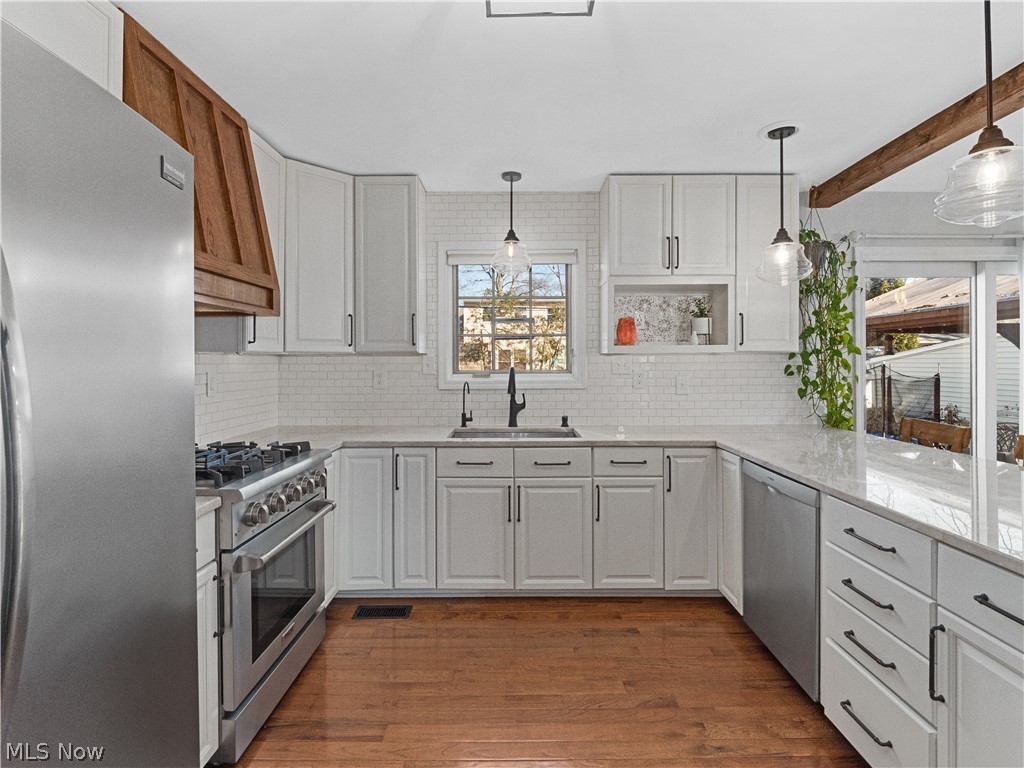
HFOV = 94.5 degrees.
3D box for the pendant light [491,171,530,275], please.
[{"bbox_3d":[-0.006,-0.987,2.940,0.250,0.620,0.250,0,1,0],"label":"pendant light"}]

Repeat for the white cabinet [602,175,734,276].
[{"bbox_3d":[0.975,-0.975,3.055,0.775,0.612,0.335,0,1,0],"label":"white cabinet"}]

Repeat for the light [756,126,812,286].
[{"bbox_3d":[1.361,-0.888,2.380,0.250,0.780,0.250,0,1,0],"label":"light"}]

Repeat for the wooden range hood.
[{"bbox_3d":[-1.356,-0.783,1.910,0.485,0.945,0.745,0,1,0],"label":"wooden range hood"}]

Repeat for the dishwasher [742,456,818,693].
[{"bbox_3d":[1.415,0.789,2.028,0.580,0.806,0.595,0,1,0],"label":"dishwasher"}]

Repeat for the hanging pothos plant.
[{"bbox_3d":[1.962,-0.352,3.000,0.380,1.250,0.340,0,1,0],"label":"hanging pothos plant"}]

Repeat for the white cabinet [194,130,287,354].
[{"bbox_3d":[-1.425,-0.702,2.430,0.335,1.070,0.370,0,1,0],"label":"white cabinet"}]

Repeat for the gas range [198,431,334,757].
[{"bbox_3d":[-1.214,0.786,1.945,0.725,0.960,0.755,0,1,0],"label":"gas range"}]

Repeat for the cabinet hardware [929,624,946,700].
[{"bbox_3d":[1.102,0.723,1.225,0.036,0.200,0.018,0,1,0],"label":"cabinet hardware"}]

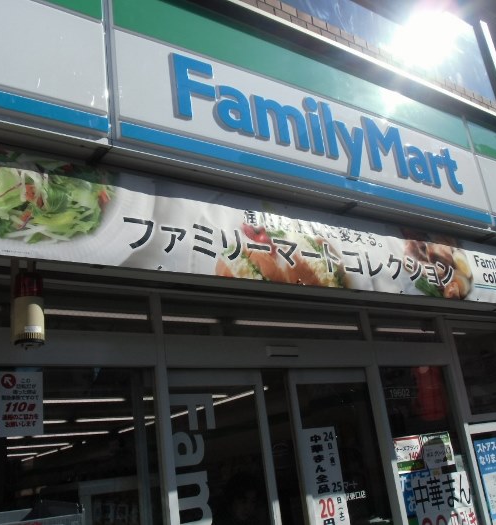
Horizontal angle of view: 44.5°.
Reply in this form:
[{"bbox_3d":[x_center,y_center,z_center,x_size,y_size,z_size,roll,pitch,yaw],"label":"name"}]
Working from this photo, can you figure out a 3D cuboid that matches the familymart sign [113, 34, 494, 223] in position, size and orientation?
[{"bbox_3d":[0.641,-0.770,4.129,3.291,0.690,0.140,7,-23,-36],"label":"familymart sign"}]

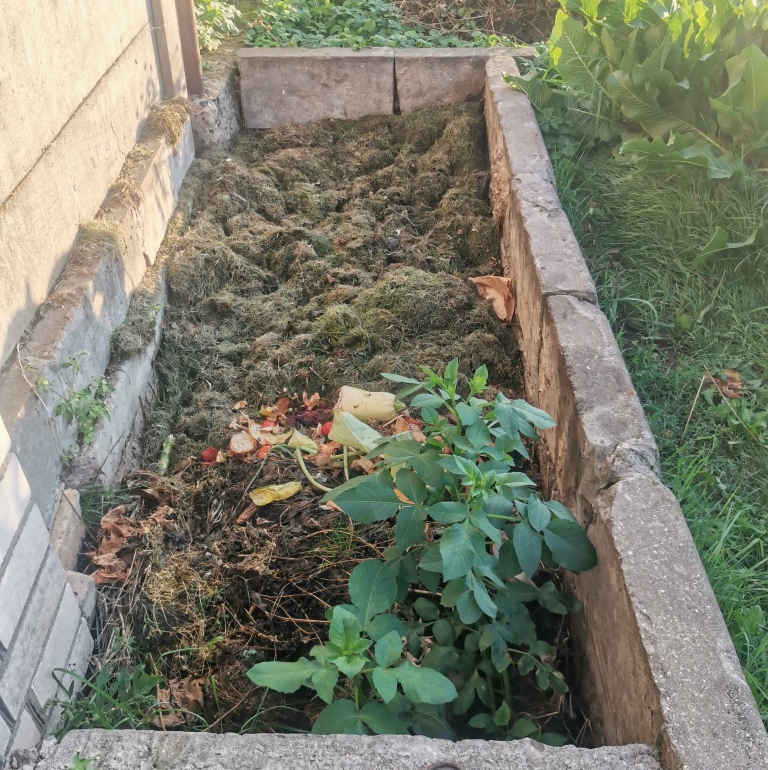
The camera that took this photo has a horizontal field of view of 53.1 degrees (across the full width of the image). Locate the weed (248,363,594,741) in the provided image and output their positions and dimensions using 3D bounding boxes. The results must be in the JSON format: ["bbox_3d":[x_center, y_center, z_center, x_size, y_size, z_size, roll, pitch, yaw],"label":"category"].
[{"bbox_3d":[0.082,0.402,1.615,0.600,0.560,0.640,1,40,-1],"label":"weed"}]

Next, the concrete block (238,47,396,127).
[{"bbox_3d":[-0.325,-1.482,3.854,0.740,0.350,0.140,-2,40,-4],"label":"concrete block"}]

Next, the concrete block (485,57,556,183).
[{"bbox_3d":[0.546,-1.019,3.332,0.150,0.340,1.180,1,40,-1],"label":"concrete block"}]

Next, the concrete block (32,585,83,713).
[{"bbox_3d":[-0.767,0.582,1.698,0.120,0.133,0.238,1,40,-1],"label":"concrete block"}]

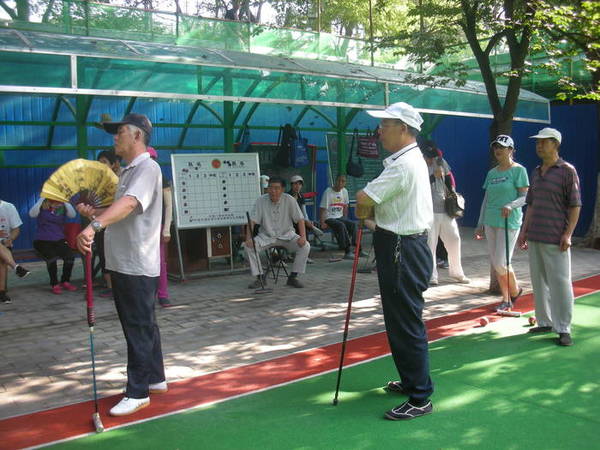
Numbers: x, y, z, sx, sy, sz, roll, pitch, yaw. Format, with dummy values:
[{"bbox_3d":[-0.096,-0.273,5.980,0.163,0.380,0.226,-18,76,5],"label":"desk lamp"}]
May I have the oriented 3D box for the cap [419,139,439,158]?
[{"bbox_3d":[1.456,-0.864,6.850,0.180,0.150,0.250,5,30,37],"label":"cap"}]

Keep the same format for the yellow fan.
[{"bbox_3d":[-1.286,-0.238,3.570,0.490,0.310,0.060,-2,6,-14],"label":"yellow fan"}]

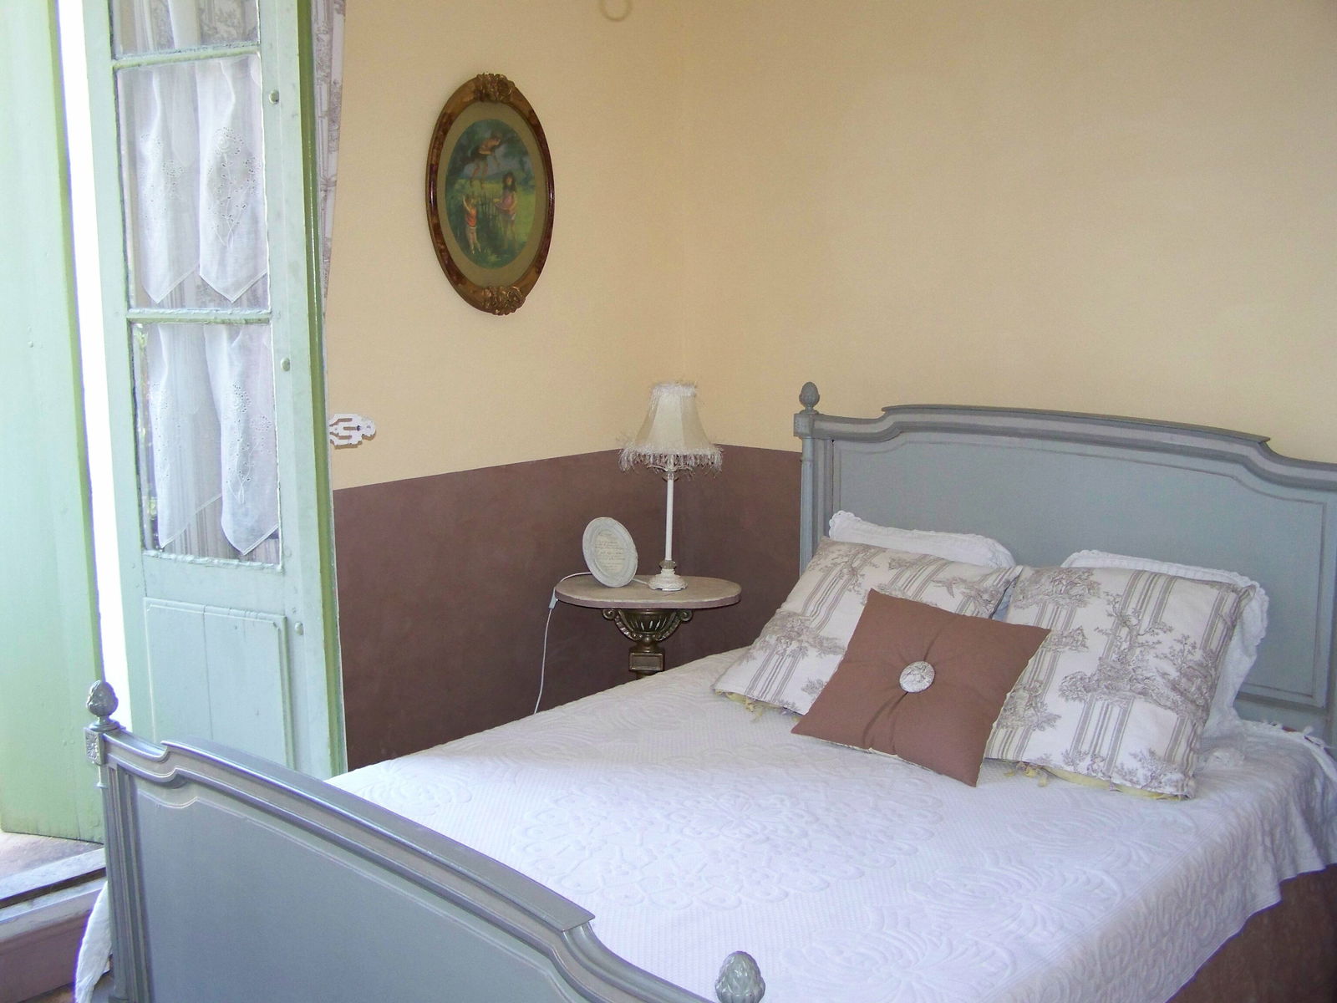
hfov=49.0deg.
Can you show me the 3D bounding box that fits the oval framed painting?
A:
[{"bbox_3d":[-0.435,-0.765,3.655,0.045,0.594,0.413,9,13,43],"label":"oval framed painting"}]

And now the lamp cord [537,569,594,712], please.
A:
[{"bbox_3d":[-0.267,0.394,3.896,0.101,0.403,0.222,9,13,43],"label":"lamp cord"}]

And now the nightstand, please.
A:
[{"bbox_3d":[-0.053,0.554,3.818,0.493,0.675,0.312,0,10,5],"label":"nightstand"}]

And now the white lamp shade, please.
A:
[{"bbox_3d":[0.009,-0.193,3.727,0.257,0.211,0.257,0,10,1],"label":"white lamp shade"}]

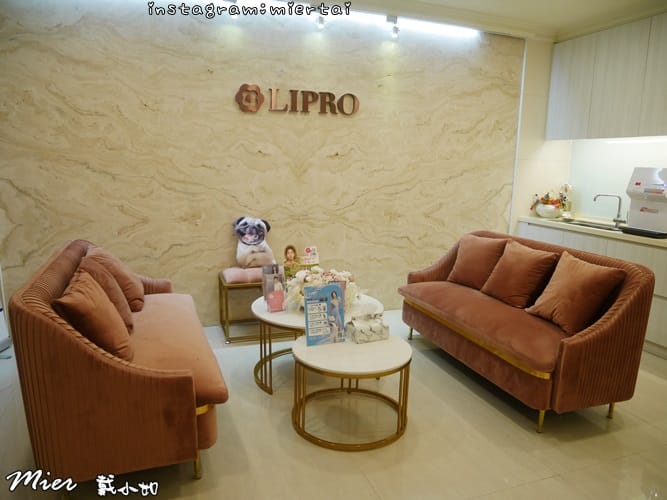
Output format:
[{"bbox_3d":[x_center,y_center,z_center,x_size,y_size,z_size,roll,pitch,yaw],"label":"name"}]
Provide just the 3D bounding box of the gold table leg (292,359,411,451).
[{"bbox_3d":[0.092,0.702,2.396,0.602,0.363,0.602,1,10,0],"label":"gold table leg"}]

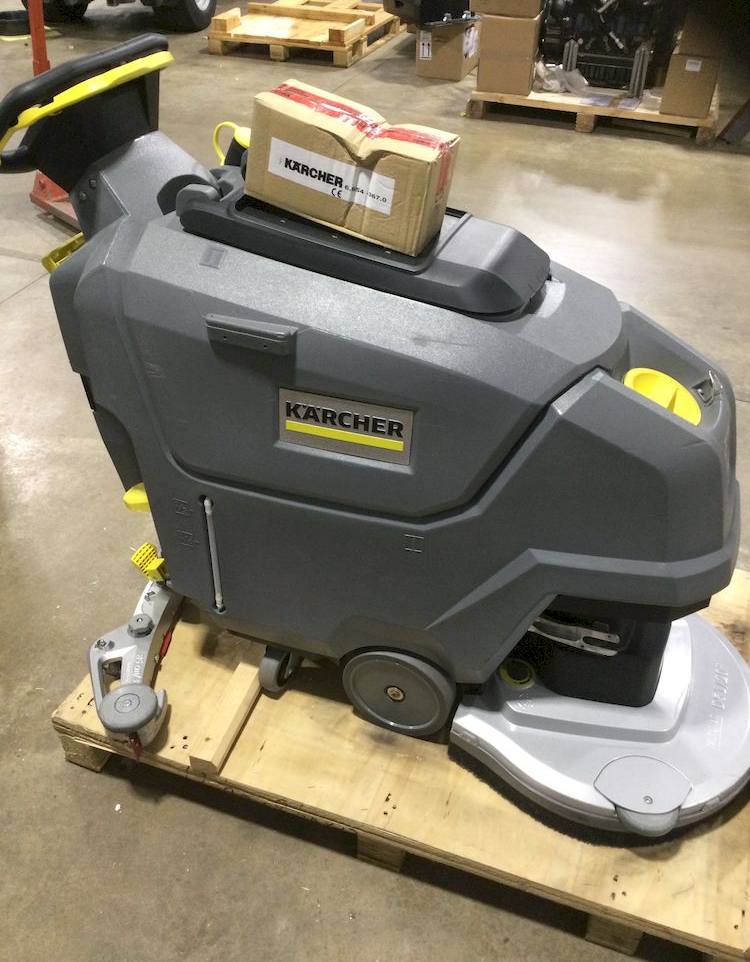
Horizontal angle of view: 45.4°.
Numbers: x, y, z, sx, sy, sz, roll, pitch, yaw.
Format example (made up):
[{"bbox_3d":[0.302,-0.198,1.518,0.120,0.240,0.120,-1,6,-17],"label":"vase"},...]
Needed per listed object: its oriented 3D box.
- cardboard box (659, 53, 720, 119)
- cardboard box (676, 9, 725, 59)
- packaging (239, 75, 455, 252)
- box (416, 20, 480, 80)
[{"bbox_3d":[1.499,-1.886,4.219,0.213,0.265,0.210,14,42,17],"label":"cardboard box"},{"bbox_3d":[1.512,-2.045,4.074,0.180,0.165,0.200,14,42,17],"label":"cardboard box"},{"bbox_3d":[-0.031,-0.407,1.160,0.246,0.128,0.097,24,43,11],"label":"packaging"},{"bbox_3d":[0.442,-2.546,5.188,0.275,0.310,0.370,15,42,18],"label":"box"}]

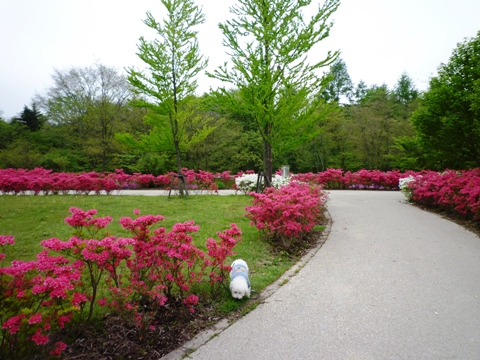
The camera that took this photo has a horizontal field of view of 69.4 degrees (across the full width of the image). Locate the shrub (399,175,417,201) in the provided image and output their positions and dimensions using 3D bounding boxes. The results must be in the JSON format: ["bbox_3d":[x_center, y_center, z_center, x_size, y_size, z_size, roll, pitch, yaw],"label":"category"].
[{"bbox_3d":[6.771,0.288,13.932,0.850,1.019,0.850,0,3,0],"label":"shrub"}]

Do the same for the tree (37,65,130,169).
[{"bbox_3d":[-13.981,-5.204,30.777,8.600,10.291,8.000,0,3,0],"label":"tree"}]

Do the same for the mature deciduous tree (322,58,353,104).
[{"bbox_3d":[12.556,-8.143,44.646,4.500,14.764,4.500,0,3,0],"label":"mature deciduous tree"}]

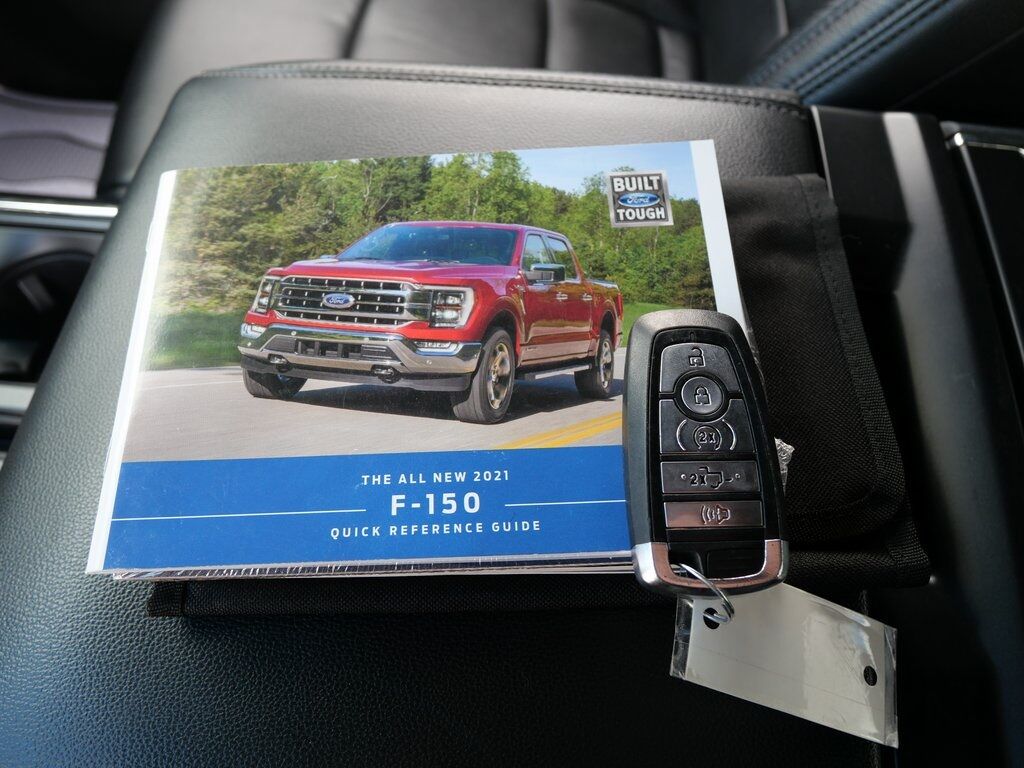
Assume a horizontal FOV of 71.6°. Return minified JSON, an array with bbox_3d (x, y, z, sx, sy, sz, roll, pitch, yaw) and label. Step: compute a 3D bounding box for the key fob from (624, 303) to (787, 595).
[{"bbox_3d":[0.053,0.017,0.202,0.043,0.015,0.083,-1,68,3],"label":"key fob"}]

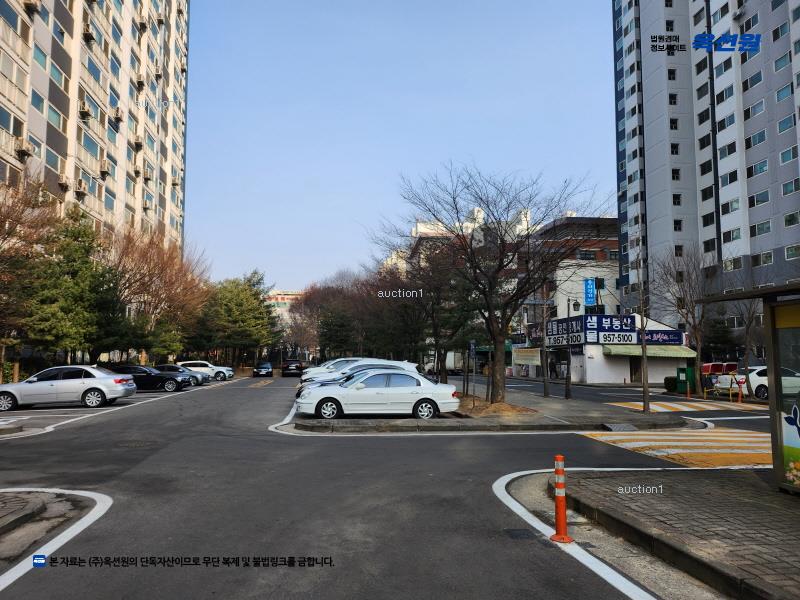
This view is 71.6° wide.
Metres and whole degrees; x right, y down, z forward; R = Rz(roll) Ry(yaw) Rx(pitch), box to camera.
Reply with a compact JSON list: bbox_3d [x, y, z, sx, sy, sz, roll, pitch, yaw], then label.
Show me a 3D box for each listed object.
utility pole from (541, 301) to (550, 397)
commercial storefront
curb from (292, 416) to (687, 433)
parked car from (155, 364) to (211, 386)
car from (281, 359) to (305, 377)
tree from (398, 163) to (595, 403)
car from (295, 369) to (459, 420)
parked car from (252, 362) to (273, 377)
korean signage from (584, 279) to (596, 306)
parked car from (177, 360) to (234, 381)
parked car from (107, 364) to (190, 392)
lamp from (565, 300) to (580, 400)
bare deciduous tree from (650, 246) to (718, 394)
[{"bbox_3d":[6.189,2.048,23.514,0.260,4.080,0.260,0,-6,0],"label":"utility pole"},{"bbox_3d":[15.700,3.645,40.741,7.500,4.650,7.200,1,-6,-6],"label":"commercial storefront"},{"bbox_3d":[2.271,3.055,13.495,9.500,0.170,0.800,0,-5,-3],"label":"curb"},{"bbox_3d":[-14.800,4.789,35.898,4.650,1.460,1.830,1,-6,-7],"label":"parked car"},{"bbox_3d":[-9.880,6.296,51.124,1.870,1.530,4.700,1,-6,-7],"label":"car"},{"bbox_3d":[3.400,-0.600,19.200,6.800,8.200,6.600,0,-4,0],"label":"tree"},{"bbox_3d":[-0.664,2.761,16.222,4.740,1.430,1.820,0,-6,-3],"label":"car"},{"bbox_3d":[-13.367,6.820,55.108,1.820,1.450,4.550,1,-5,-8],"label":"parked car"},{"bbox_3d":[14.424,-0.568,42.000,0.850,2.020,0.200,0,-5,-2],"label":"korean signage"},{"bbox_3d":[-15.634,5.624,44.366,4.680,1.670,1.860,1,-5,-9],"label":"parked car"},{"bbox_3d":[-13.856,4.224,30.246,4.900,1.450,1.870,1,-5,-9],"label":"parked car"},{"bbox_3d":[6.941,1.965,22.423,0.560,4.080,0.300,1,-5,-9],"label":"lamp"},{"bbox_3d":[13.763,0.924,26.646,3.400,7.100,3.400,0,-6,0],"label":"bare deciduous tree"}]

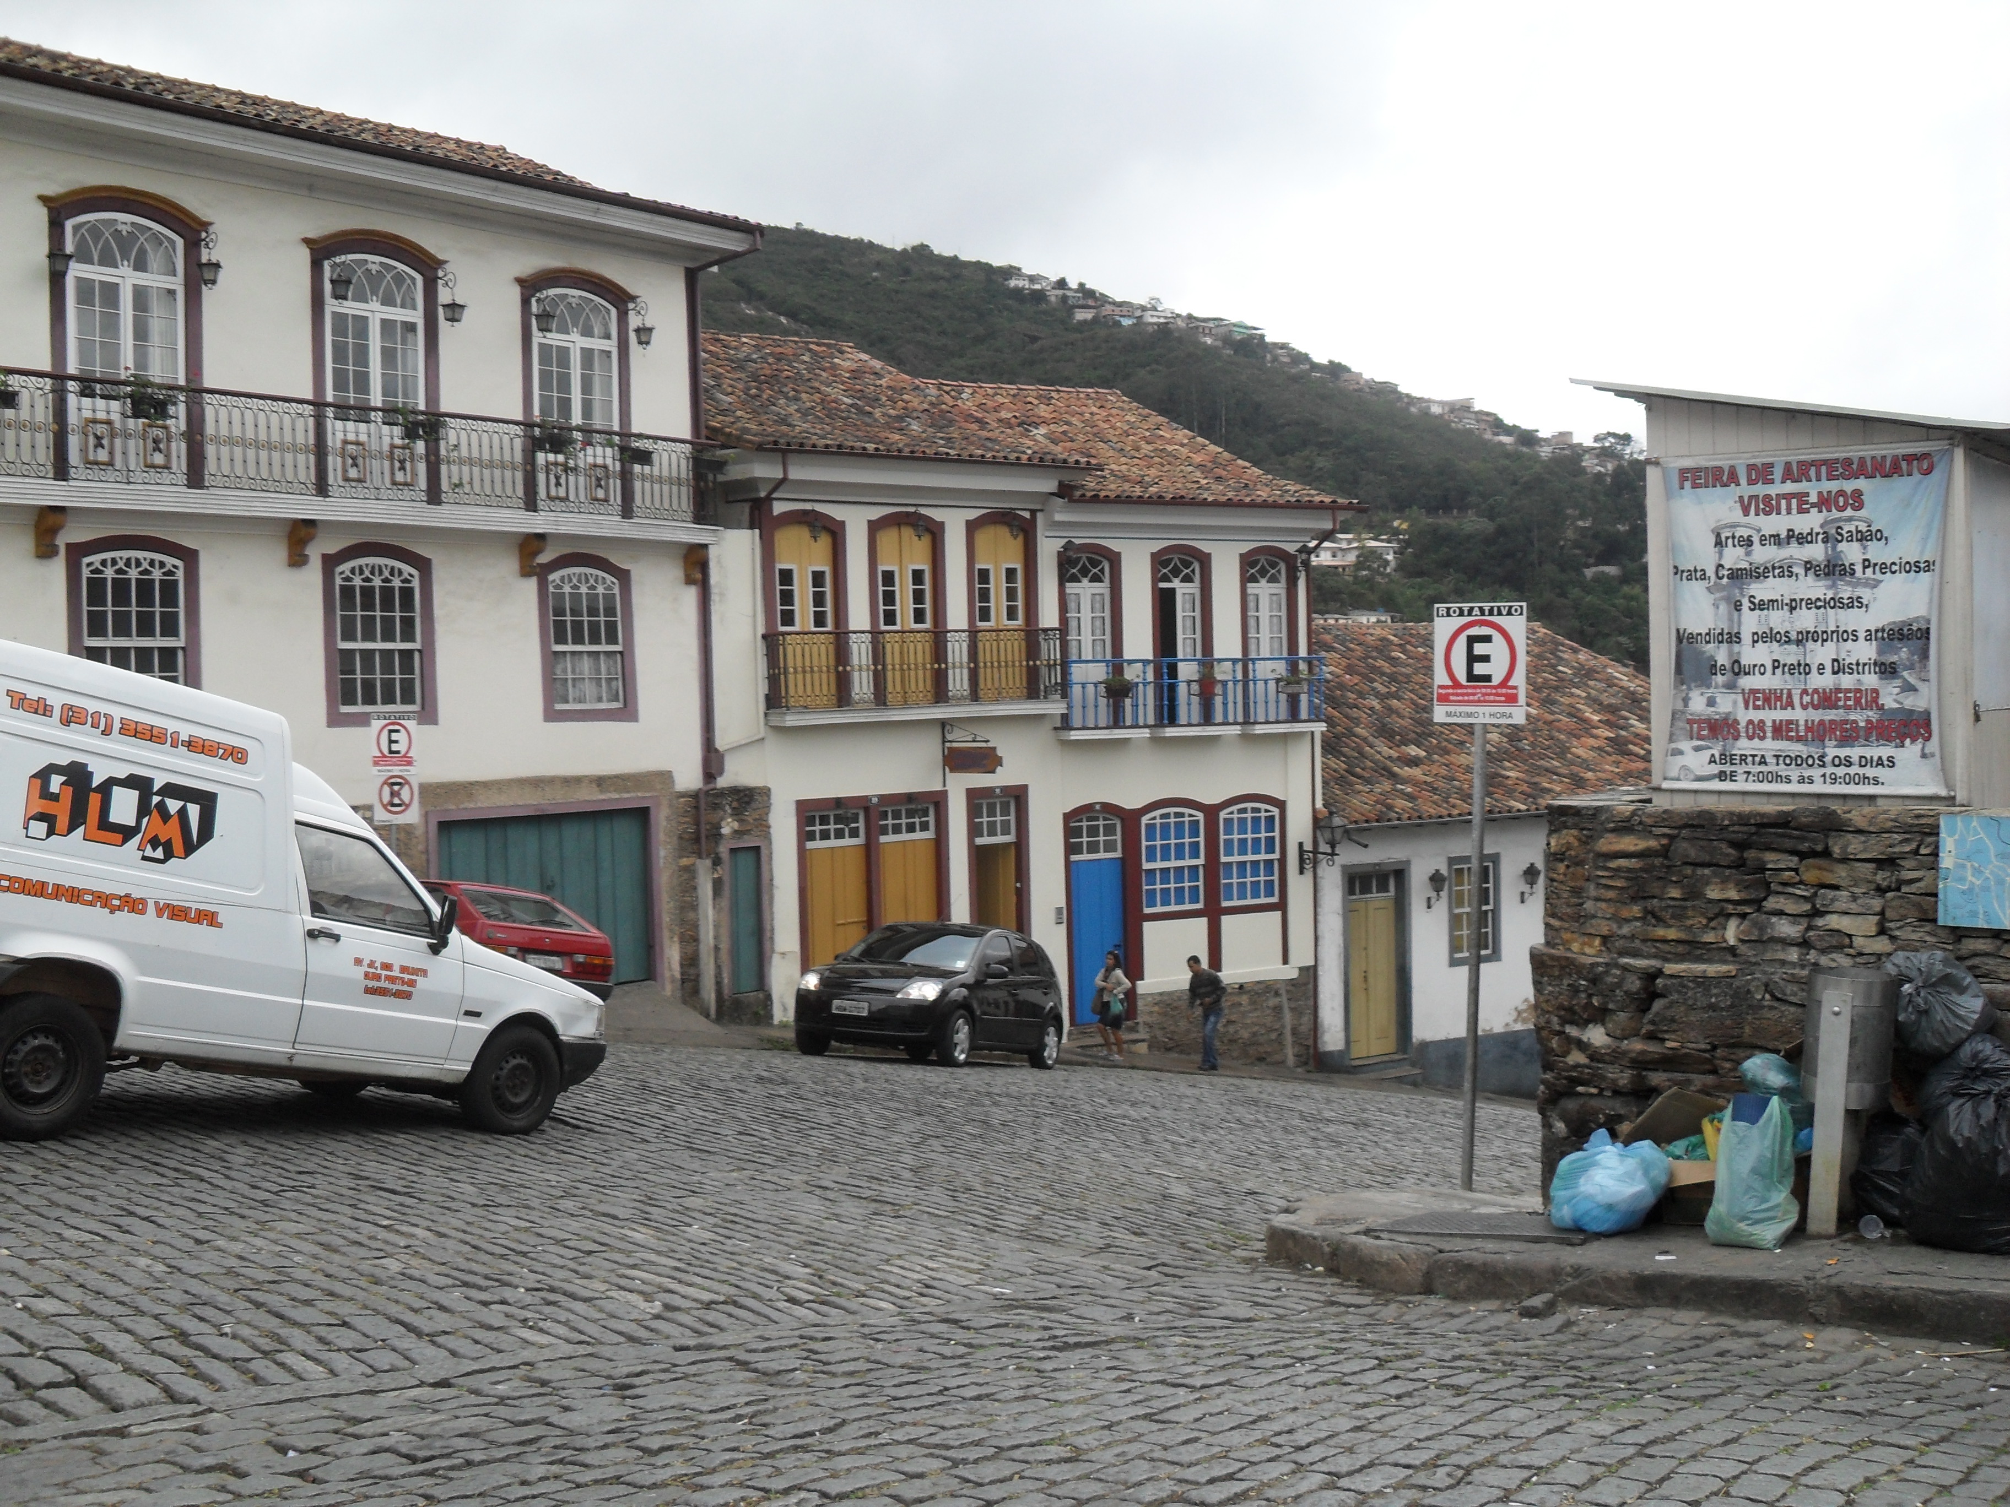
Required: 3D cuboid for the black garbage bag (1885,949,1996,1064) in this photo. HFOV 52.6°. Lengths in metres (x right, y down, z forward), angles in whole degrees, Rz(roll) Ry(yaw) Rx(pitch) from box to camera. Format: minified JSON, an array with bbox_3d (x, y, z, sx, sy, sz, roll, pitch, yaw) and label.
[{"bbox_3d":[4.141,1.123,9.000,0.500,0.480,0.450,0,3,29],"label":"black garbage bag"}]

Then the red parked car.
[{"bbox_3d":[-5.620,1.930,20.200,3.800,1.370,1.600,2,-8,42],"label":"red parked car"}]

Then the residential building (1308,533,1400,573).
[{"bbox_3d":[56.606,-32.638,330.000,15.000,7.000,10.000,-1,2,6],"label":"residential building"}]

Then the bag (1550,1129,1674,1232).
[{"bbox_3d":[2.606,1.836,8.750,0.510,0.440,0.420,-1,2,3],"label":"bag"}]

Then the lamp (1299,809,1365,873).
[{"bbox_3d":[4.759,1.351,30.674,0.430,0.980,0.970,-2,2,-29],"label":"lamp"}]

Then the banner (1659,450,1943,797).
[{"bbox_3d":[3.831,-0.637,9.750,1.340,1.620,0.040,0,3,29],"label":"banner"}]

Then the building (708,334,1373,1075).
[{"bbox_3d":[-1.309,-0.854,31.469,10.600,10.800,8.500,-3,2,-34],"label":"building"}]

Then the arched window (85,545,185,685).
[{"bbox_3d":[-8.584,-1.182,20.000,0.150,1.650,1.060,1,3,41],"label":"arched window"}]

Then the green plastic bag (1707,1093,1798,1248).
[{"bbox_3d":[3.160,1.771,8.600,0.390,0.620,0.300,-1,2,6],"label":"green plastic bag"}]

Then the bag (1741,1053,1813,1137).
[{"bbox_3d":[3.558,1.579,9.350,0.360,0.400,0.330,0,3,29],"label":"bag"}]

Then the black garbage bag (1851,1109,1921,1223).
[{"bbox_3d":[3.962,1.860,9.100,0.420,0.510,0.400,0,3,29],"label":"black garbage bag"}]

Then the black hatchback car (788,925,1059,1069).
[{"bbox_3d":[-0.670,2.440,20.750,1.730,1.460,3.910,2,-9,22],"label":"black hatchback car"}]

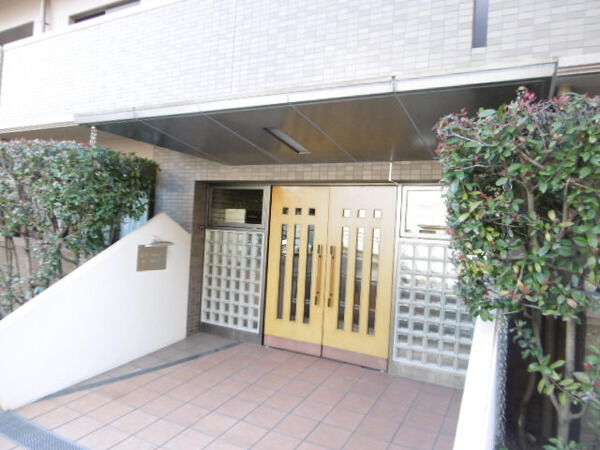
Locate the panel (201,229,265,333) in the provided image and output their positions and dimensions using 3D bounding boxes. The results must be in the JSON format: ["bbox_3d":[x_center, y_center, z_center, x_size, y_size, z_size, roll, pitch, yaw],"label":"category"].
[{"bbox_3d":[-0.890,0.716,5.532,0.947,1.283,0.100,3,0,28],"label":"panel"}]

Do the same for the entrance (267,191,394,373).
[{"bbox_3d":[0.298,0.551,4.872,1.596,2.030,0.120,3,0,28],"label":"entrance"}]

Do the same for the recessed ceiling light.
[{"bbox_3d":[-0.107,-0.834,4.102,0.135,0.070,0.730,3,-8,28],"label":"recessed ceiling light"}]

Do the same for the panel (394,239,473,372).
[{"bbox_3d":[1.457,0.838,4.309,0.899,1.283,0.100,3,0,28],"label":"panel"}]

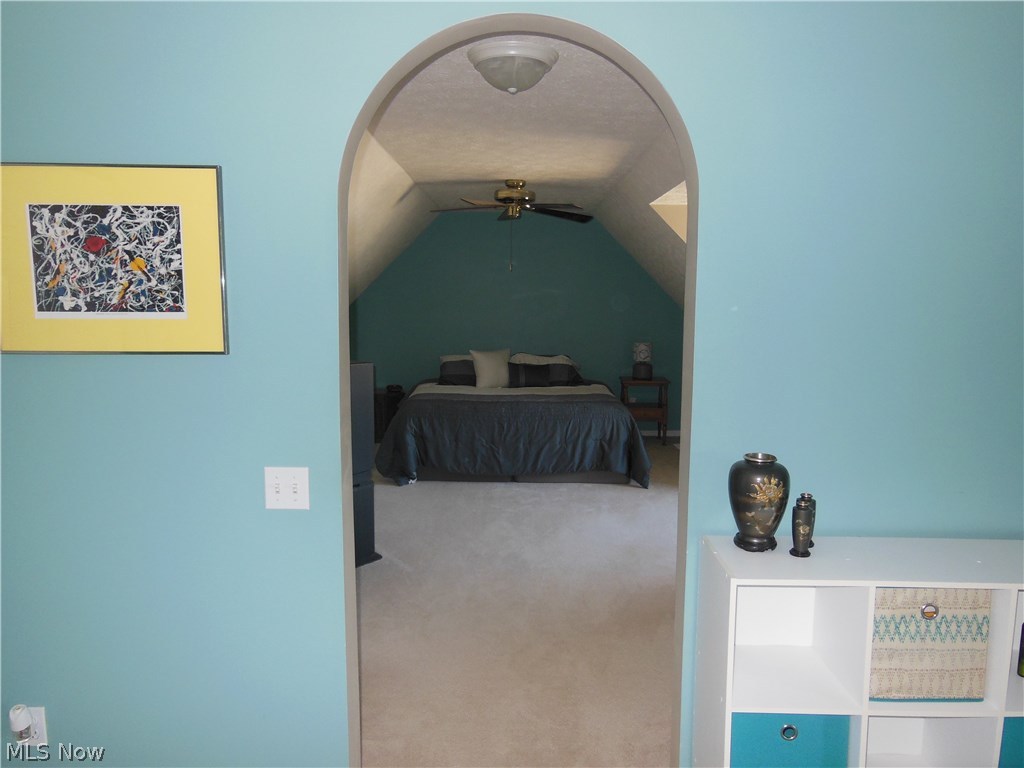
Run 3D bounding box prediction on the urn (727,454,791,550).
[{"bbox_3d":[0.605,0.289,1.813,0.152,0.220,0.152,0,7,1],"label":"urn"}]

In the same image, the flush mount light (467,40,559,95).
[{"bbox_3d":[0.003,-1.135,2.703,0.332,0.140,0.332,0,7,1],"label":"flush mount light"}]

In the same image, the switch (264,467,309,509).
[{"bbox_3d":[-0.594,0.276,1.944,0.115,0.113,0.013,0,7,1],"label":"switch"}]

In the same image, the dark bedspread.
[{"bbox_3d":[0.024,0.422,6.852,2.250,0.645,1.700,0,7,1],"label":"dark bedspread"}]

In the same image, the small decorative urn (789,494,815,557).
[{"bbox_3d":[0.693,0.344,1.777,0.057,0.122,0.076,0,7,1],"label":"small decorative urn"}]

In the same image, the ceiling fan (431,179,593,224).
[{"bbox_3d":[-0.002,-1.397,5.593,1.270,0.320,1.270,0,7,1],"label":"ceiling fan"}]

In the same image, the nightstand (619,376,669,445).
[{"bbox_3d":[1.379,0.288,7.875,0.485,0.678,0.380,0,7,1],"label":"nightstand"}]

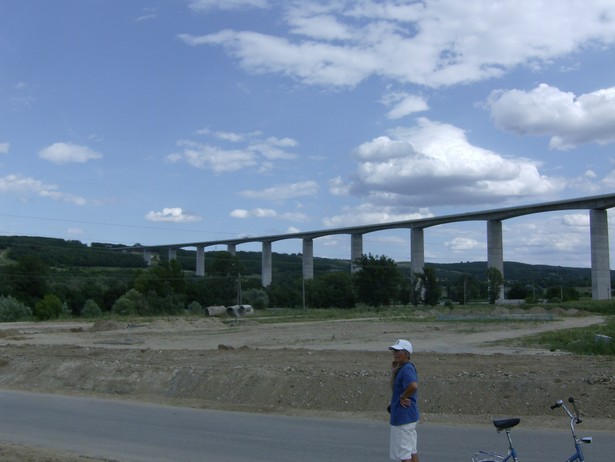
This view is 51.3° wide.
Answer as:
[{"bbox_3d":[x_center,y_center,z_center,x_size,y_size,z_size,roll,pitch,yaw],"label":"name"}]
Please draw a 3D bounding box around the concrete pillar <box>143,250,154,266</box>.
[{"bbox_3d":[-356.956,61.660,1435.000,13.000,37.000,8.000,3,-5,-40],"label":"concrete pillar"}]

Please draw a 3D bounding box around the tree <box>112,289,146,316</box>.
[{"bbox_3d":[-36.562,14.523,130.000,6.800,5.600,6.200,0,-4,0],"label":"tree"}]

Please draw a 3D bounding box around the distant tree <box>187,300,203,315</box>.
[{"bbox_3d":[-23.483,15.898,133.000,3.200,2.800,3.000,0,-4,0],"label":"distant tree"}]

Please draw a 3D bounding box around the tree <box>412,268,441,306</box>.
[{"bbox_3d":[33.469,15.609,180.000,7.800,11.200,7.400,0,-4,0],"label":"tree"}]

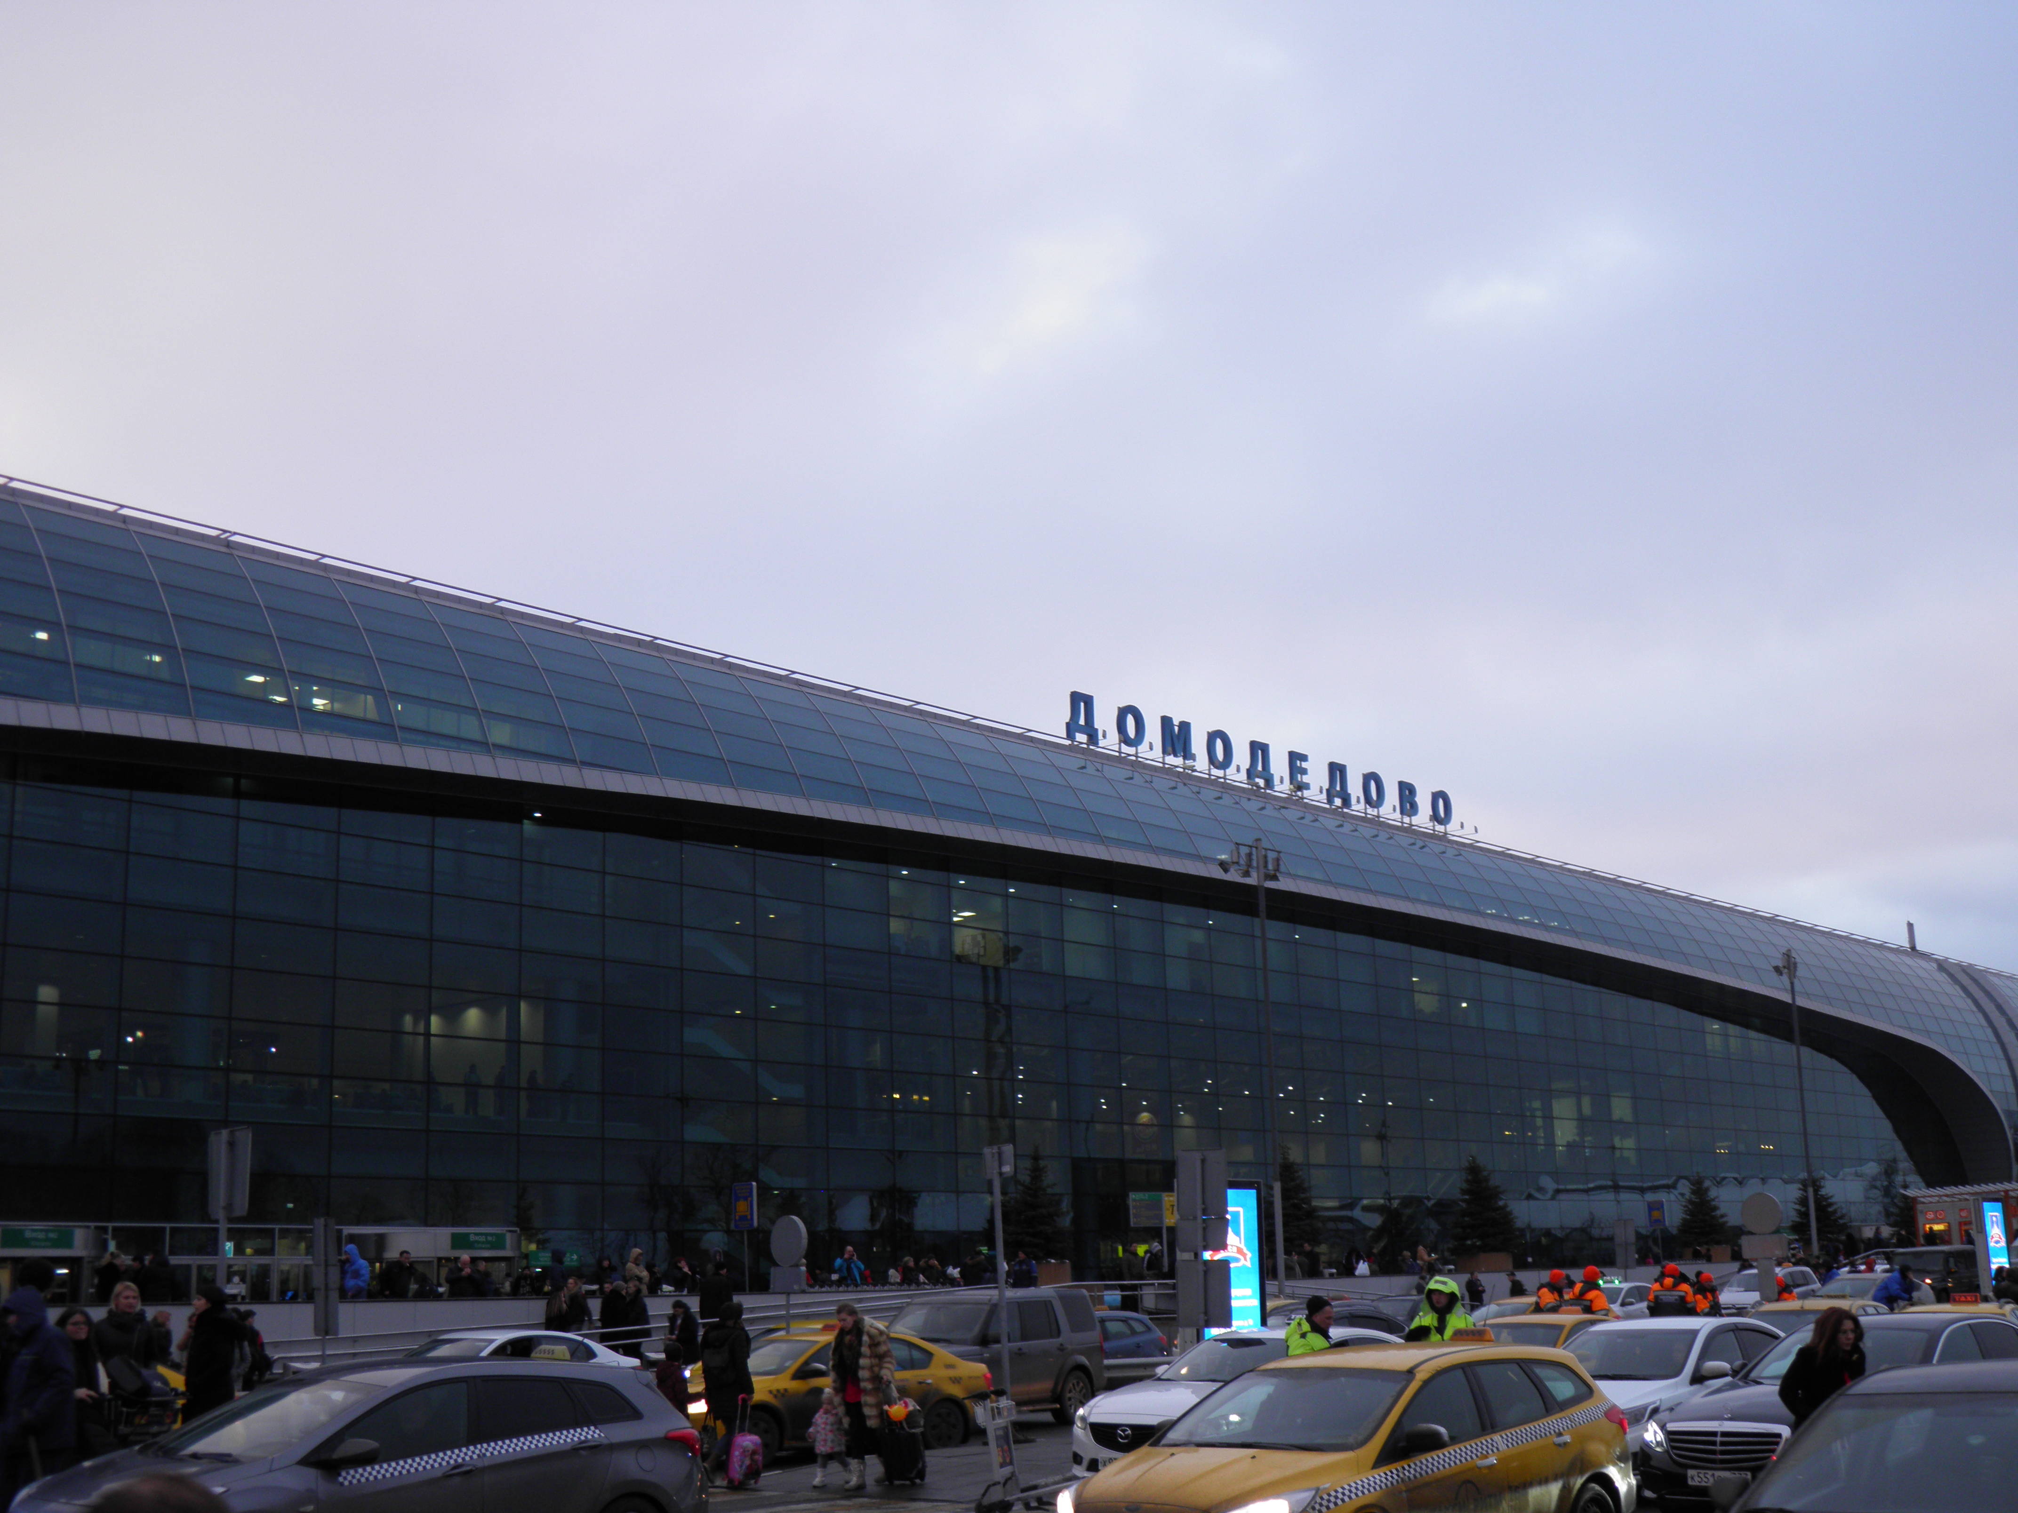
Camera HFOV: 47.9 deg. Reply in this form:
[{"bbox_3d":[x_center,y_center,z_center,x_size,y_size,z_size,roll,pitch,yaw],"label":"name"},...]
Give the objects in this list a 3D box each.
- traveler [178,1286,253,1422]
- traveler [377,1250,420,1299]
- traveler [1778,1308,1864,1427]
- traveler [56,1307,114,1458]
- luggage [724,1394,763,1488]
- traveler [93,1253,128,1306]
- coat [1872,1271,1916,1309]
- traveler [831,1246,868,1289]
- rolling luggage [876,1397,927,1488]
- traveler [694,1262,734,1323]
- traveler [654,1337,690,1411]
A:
[{"bbox_3d":[-6.435,5.131,18.303,0.500,1.700,0.550,-4,-14,12],"label":"traveler"},{"bbox_3d":[-10.708,9.539,39.804,0.600,1.760,0.420,3,-14,-20],"label":"traveler"},{"bbox_3d":[4.938,4.118,13.513,0.450,1.620,0.500,-11,-17,36],"label":"traveler"},{"bbox_3d":[-6.891,4.908,16.812,0.520,1.620,0.450,11,-18,-43],"label":"traveler"},{"bbox_3d":[-2.478,6.405,21.206,0.320,0.810,0.240,5,-15,-27],"label":"luggage"},{"bbox_3d":[-14.206,8.680,35.805,0.420,1.680,0.500,-6,-14,18],"label":"traveler"},{"bbox_3d":[14.417,8.727,36.917,0.600,0.720,0.520,-3,-13,6],"label":"coat"},{"bbox_3d":[-3.093,10.442,44.298,0.620,1.750,0.420,0,-13,-7],"label":"traveler"},{"bbox_3d":[-1.002,6.468,21.412,0.420,0.790,0.320,-7,-14,23],"label":"rolling luggage"},{"bbox_3d":[-5.262,9.979,40.805,0.560,1.750,0.420,-9,-15,30],"label":"traveler"},{"bbox_3d":[-3.200,6.248,21.648,0.400,1.360,0.300,-7,-14,20],"label":"traveler"}]

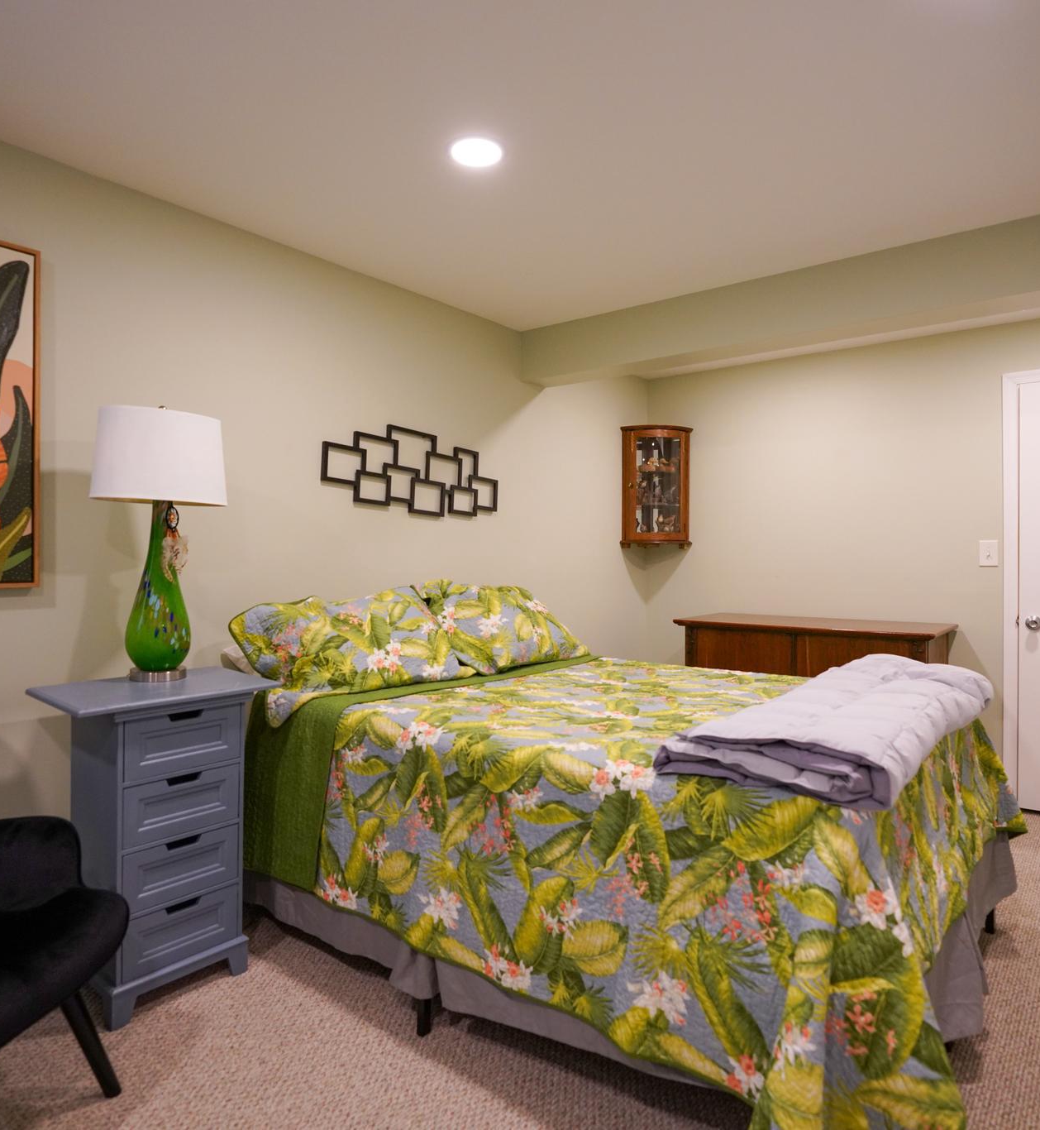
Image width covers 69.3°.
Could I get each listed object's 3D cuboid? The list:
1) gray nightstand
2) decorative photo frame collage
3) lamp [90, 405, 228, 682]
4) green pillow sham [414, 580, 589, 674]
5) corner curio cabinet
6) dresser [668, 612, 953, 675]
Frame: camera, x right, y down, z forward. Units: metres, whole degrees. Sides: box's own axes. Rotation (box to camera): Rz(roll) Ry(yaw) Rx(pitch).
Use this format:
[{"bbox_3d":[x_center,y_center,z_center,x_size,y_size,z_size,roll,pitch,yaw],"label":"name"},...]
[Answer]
[{"bbox_3d":[-1.036,0.763,2.167,0.430,0.828,0.565,0,0,41],"label":"gray nightstand"},{"bbox_3d":[-0.445,-0.408,3.345,0.030,0.390,1.035,0,0,40],"label":"decorative photo frame collage"},{"bbox_3d":[-1.109,-0.070,2.310,0.385,0.830,0.385,0,0,40],"label":"lamp"},{"bbox_3d":[-0.047,0.253,3.284,0.700,0.470,0.200,0,-40,-50],"label":"green pillow sham"},{"bbox_3d":[0.835,-0.472,4.680,0.440,0.730,0.300,0,0,-7],"label":"corner curio cabinet"},{"bbox_3d":[1.513,0.741,3.899,1.250,0.878,0.570,0,0,38],"label":"dresser"}]

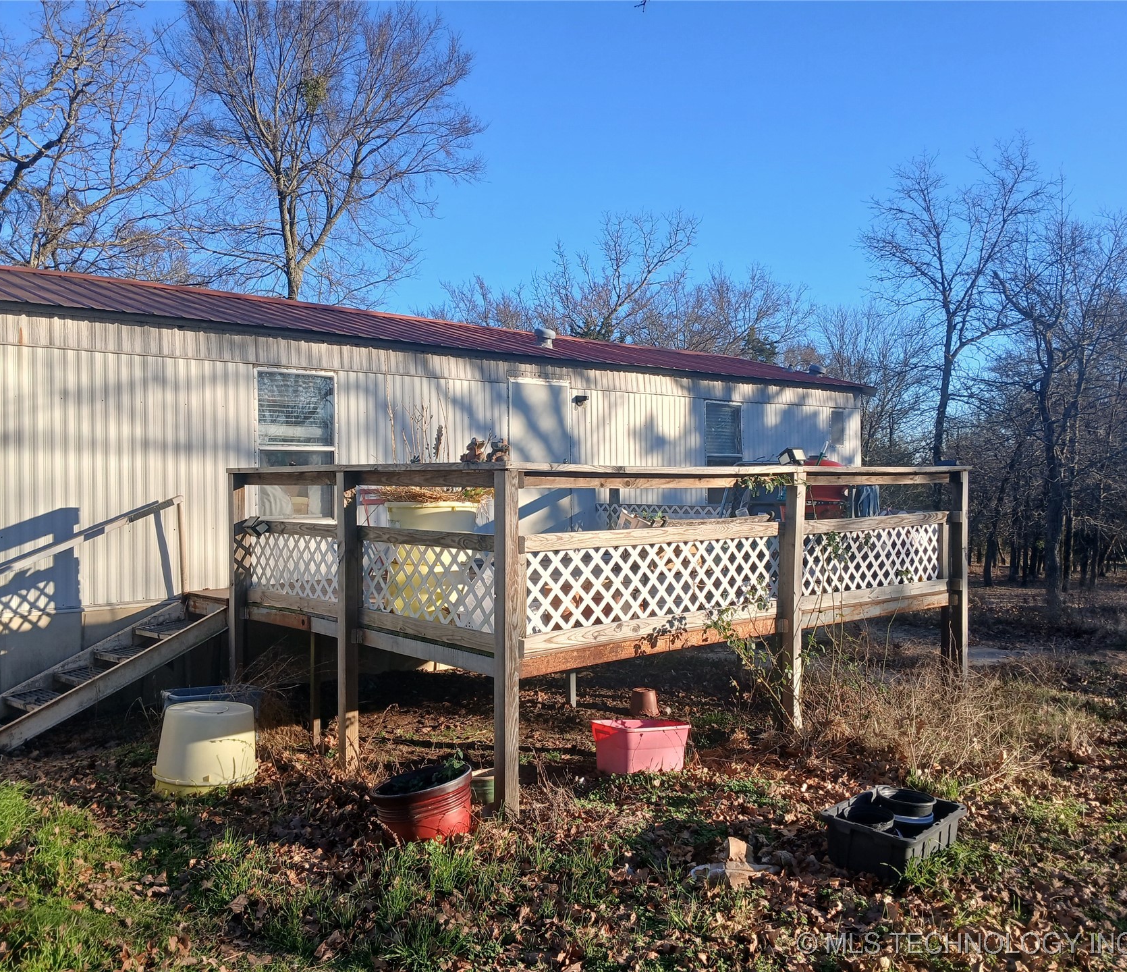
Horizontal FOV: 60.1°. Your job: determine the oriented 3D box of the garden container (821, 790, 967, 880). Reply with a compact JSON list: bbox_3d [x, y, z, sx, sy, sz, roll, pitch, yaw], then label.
[{"bbox_3d":[1.390,1.462,4.110,0.540,0.200,0.420,0,1,-45],"label":"garden container"}]

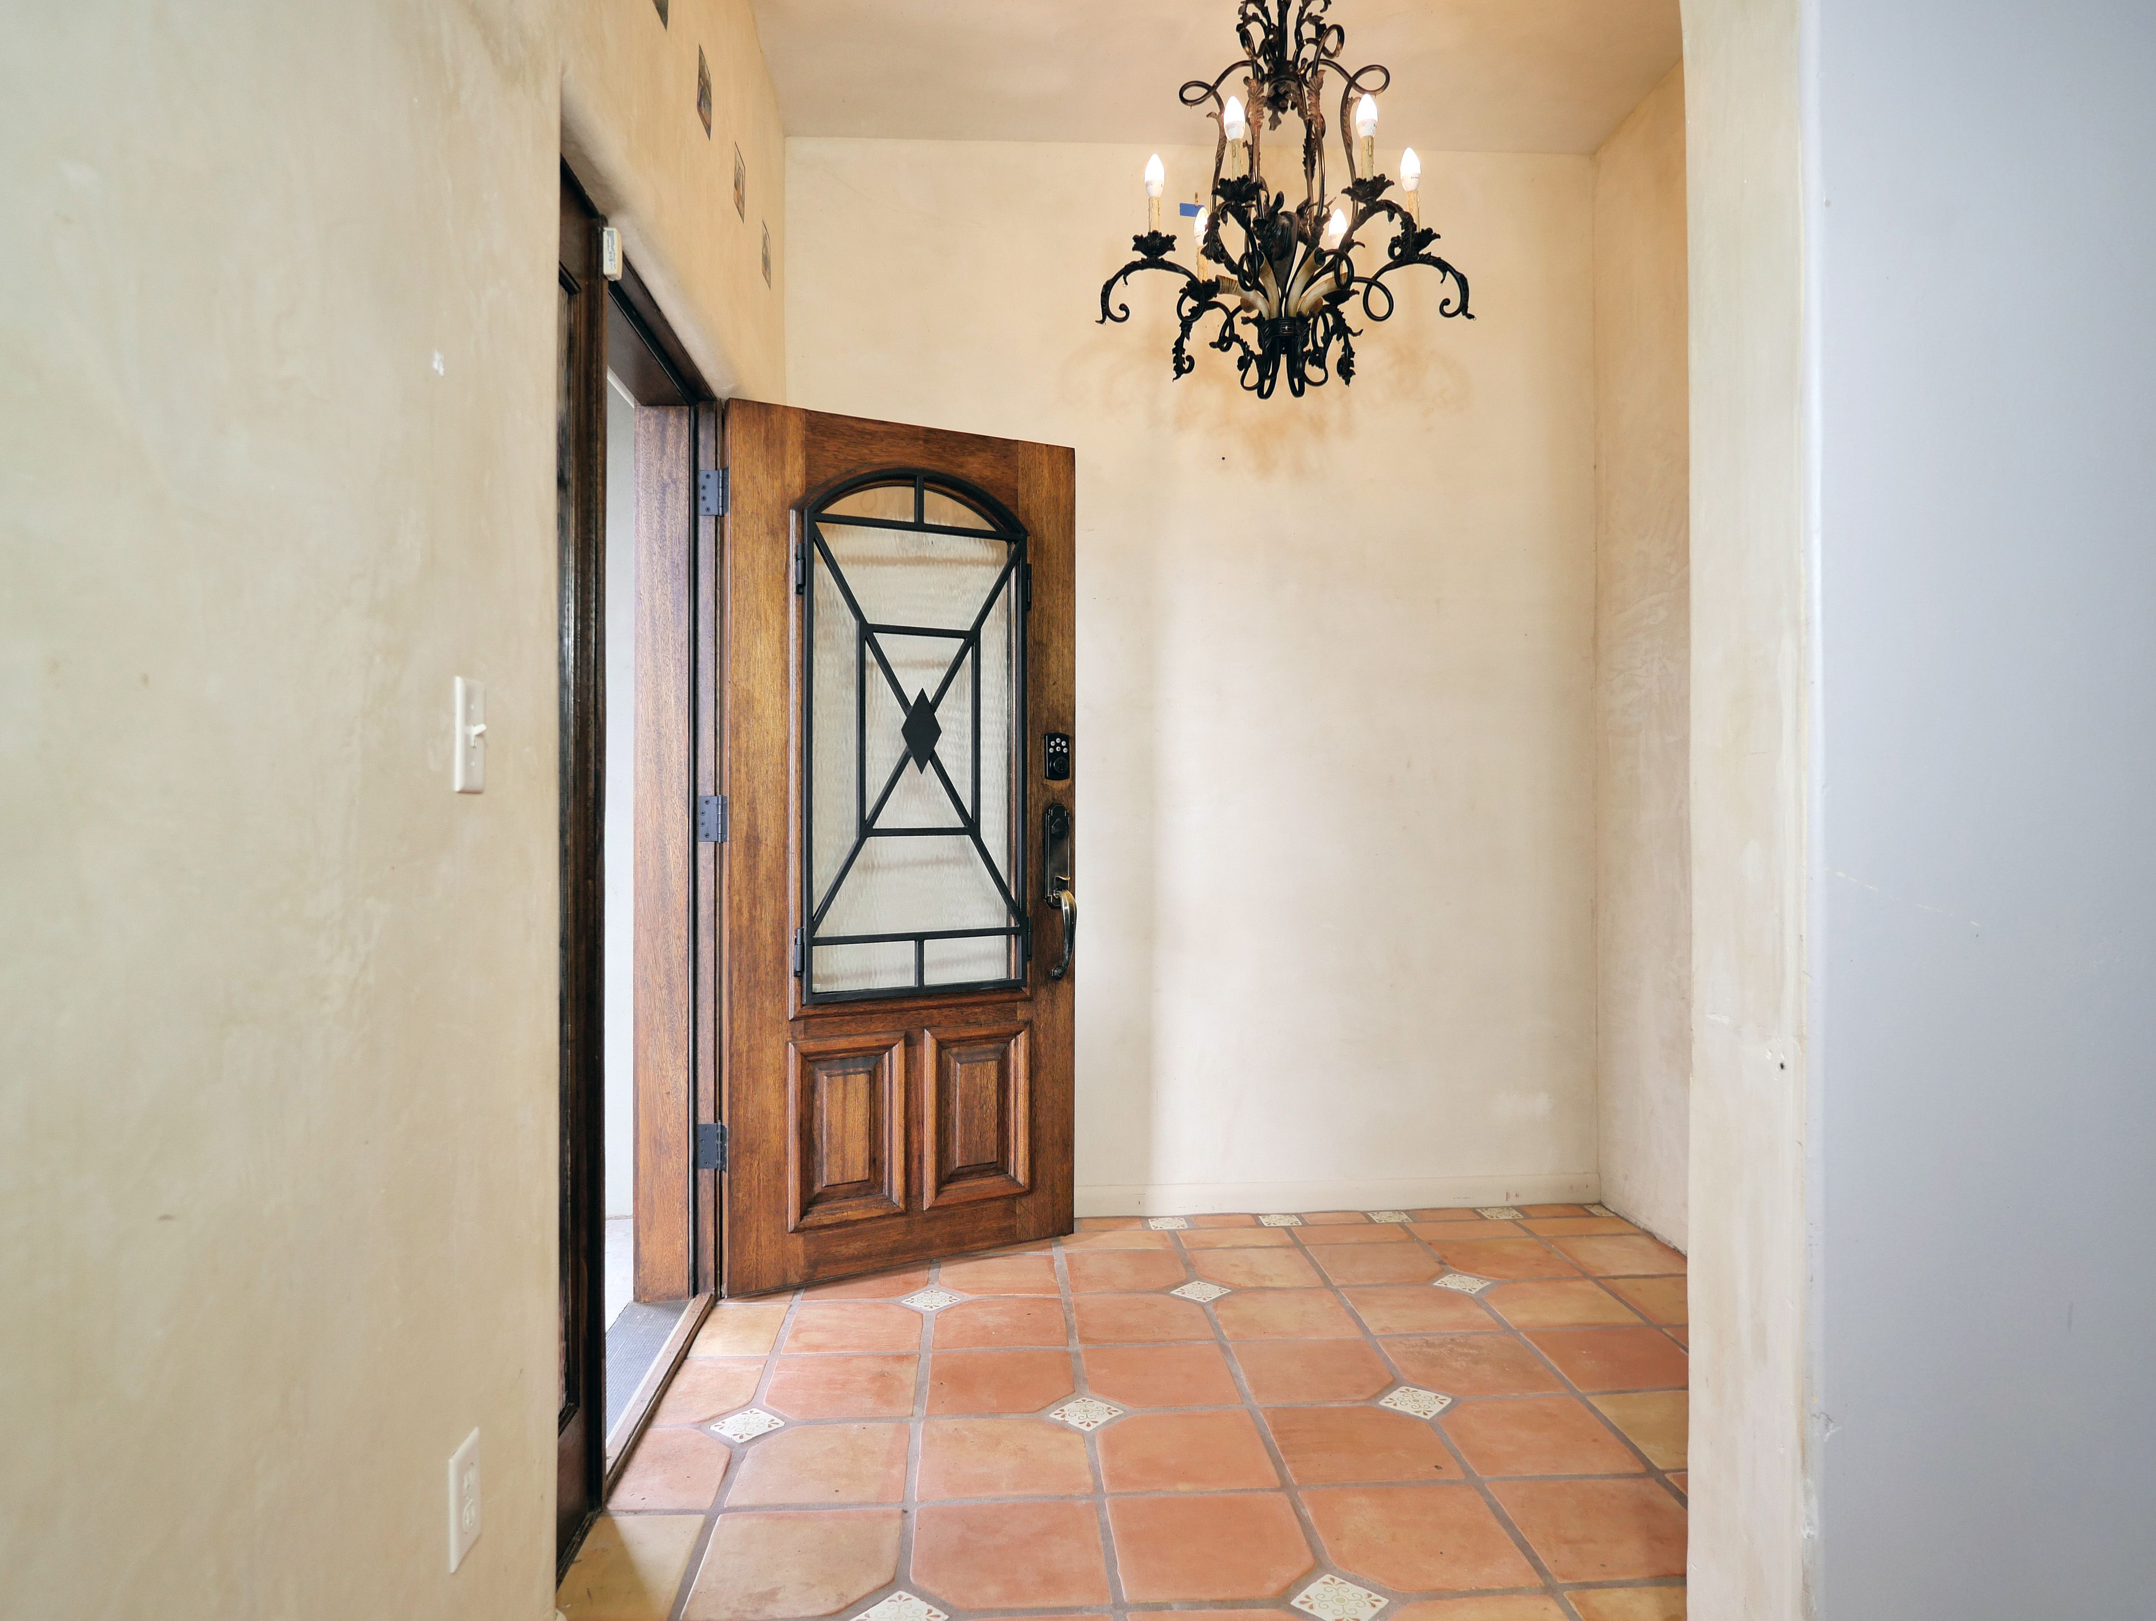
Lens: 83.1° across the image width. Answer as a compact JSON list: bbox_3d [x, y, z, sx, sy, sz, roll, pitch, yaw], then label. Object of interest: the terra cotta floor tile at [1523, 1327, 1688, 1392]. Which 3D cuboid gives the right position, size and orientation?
[{"bbox_3d":[1.124,1.143,2.516,0.302,0.016,0.276,0,0,-3],"label":"terra cotta floor tile"}]

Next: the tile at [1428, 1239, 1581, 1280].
[{"bbox_3d":[1.073,1.143,3.070,0.310,0.016,0.270,0,0,-3],"label":"tile"}]

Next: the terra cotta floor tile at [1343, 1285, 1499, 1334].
[{"bbox_3d":[0.762,1.117,2.704,0.282,0.015,0.253,0,0,-4],"label":"terra cotta floor tile"}]

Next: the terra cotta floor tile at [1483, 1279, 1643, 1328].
[{"bbox_3d":[1.099,1.146,2.795,0.298,0.020,0.264,0,0,-4],"label":"terra cotta floor tile"}]

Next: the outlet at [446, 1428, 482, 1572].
[{"bbox_3d":[-0.648,0.729,1.285,0.010,0.117,0.070,0,0,-4],"label":"outlet"}]

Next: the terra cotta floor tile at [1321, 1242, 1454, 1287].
[{"bbox_3d":[0.753,1.146,3.045,0.298,0.020,0.264,0,0,-4],"label":"terra cotta floor tile"}]

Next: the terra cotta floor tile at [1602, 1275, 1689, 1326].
[{"bbox_3d":[1.414,1.143,2.812,0.295,0.016,0.270,0,0,-4],"label":"terra cotta floor tile"}]

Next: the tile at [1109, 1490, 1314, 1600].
[{"bbox_3d":[0.208,1.146,1.880,0.298,0.020,0.264,0,0,-4],"label":"tile"}]

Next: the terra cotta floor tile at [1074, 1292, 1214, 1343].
[{"bbox_3d":[0.144,1.118,2.660,0.282,0.015,0.253,0,0,-4],"label":"terra cotta floor tile"}]

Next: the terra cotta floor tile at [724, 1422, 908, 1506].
[{"bbox_3d":[-0.441,1.146,2.116,0.298,0.020,0.264,0,0,-4],"label":"terra cotta floor tile"}]

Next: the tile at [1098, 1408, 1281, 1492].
[{"bbox_3d":[0.186,1.146,2.161,0.298,0.020,0.264,0,0,-4],"label":"tile"}]

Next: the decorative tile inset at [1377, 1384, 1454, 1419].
[{"bbox_3d":[0.638,1.114,2.280,0.097,0.012,0.097,0,0,41],"label":"decorative tile inset"}]

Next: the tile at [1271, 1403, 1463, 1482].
[{"bbox_3d":[0.493,1.115,2.131,0.282,0.015,0.253,0,0,-4],"label":"tile"}]

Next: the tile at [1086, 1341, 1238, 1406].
[{"bbox_3d":[0.165,1.146,2.441,0.298,0.020,0.264,0,0,-4],"label":"tile"}]

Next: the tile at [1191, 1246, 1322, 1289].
[{"bbox_3d":[0.433,1.119,2.958,0.282,0.015,0.253,0,0,-4],"label":"tile"}]

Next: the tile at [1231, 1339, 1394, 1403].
[{"bbox_3d":[0.483,1.146,2.468,0.298,0.020,0.264,0,0,-4],"label":"tile"}]

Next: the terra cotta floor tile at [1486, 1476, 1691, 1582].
[{"bbox_3d":[0.822,1.113,1.878,0.282,0.015,0.253,0,0,-4],"label":"terra cotta floor tile"}]

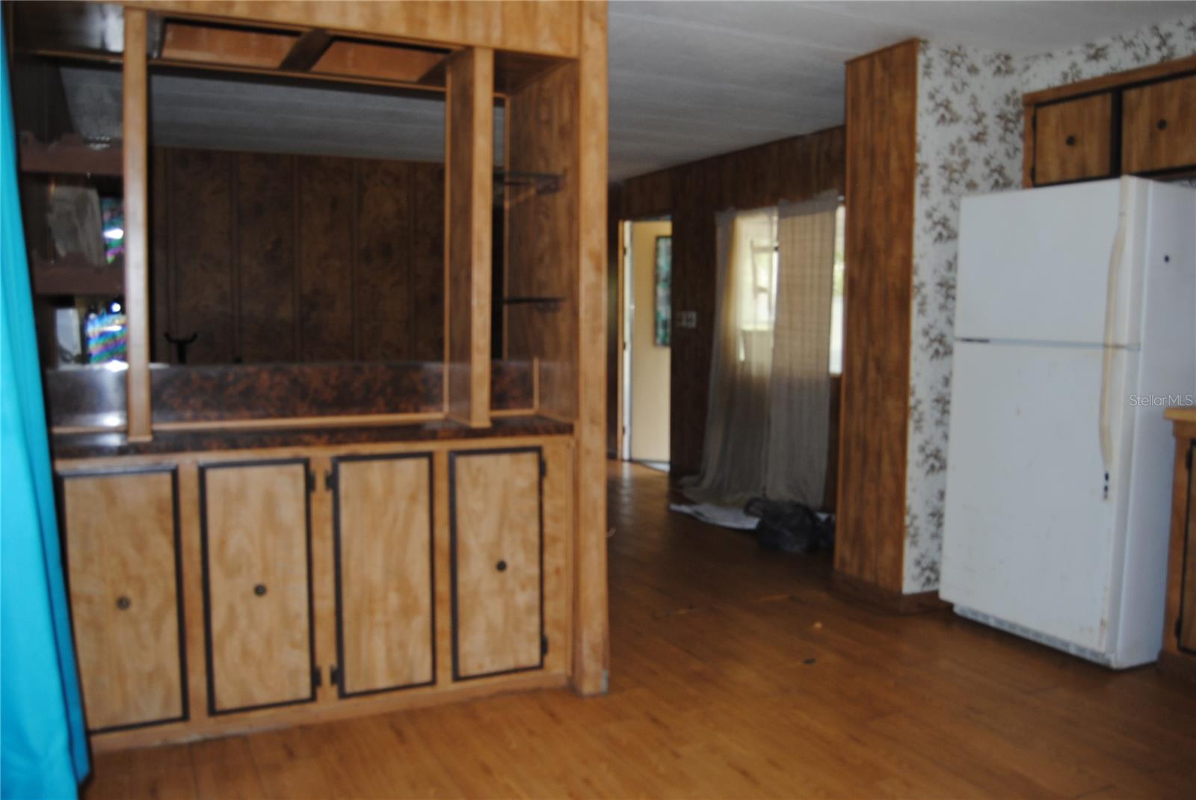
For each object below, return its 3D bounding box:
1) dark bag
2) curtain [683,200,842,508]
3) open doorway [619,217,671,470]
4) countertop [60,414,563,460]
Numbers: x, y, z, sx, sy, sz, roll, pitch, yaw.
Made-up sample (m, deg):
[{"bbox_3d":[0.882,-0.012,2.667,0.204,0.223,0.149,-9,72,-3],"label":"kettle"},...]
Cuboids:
[{"bbox_3d":[1.048,0.645,4.974,0.398,0.199,0.374,-2,6,-26],"label":"dark bag"},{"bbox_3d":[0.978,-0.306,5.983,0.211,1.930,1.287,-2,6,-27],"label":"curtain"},{"bbox_3d":[0.396,-0.473,7.561,0.105,1.977,0.866,-2,6,-27],"label":"open doorway"},{"bbox_3d":[-0.800,0.098,2.717,1.462,0.042,0.316,-2,5,-23],"label":"countertop"}]

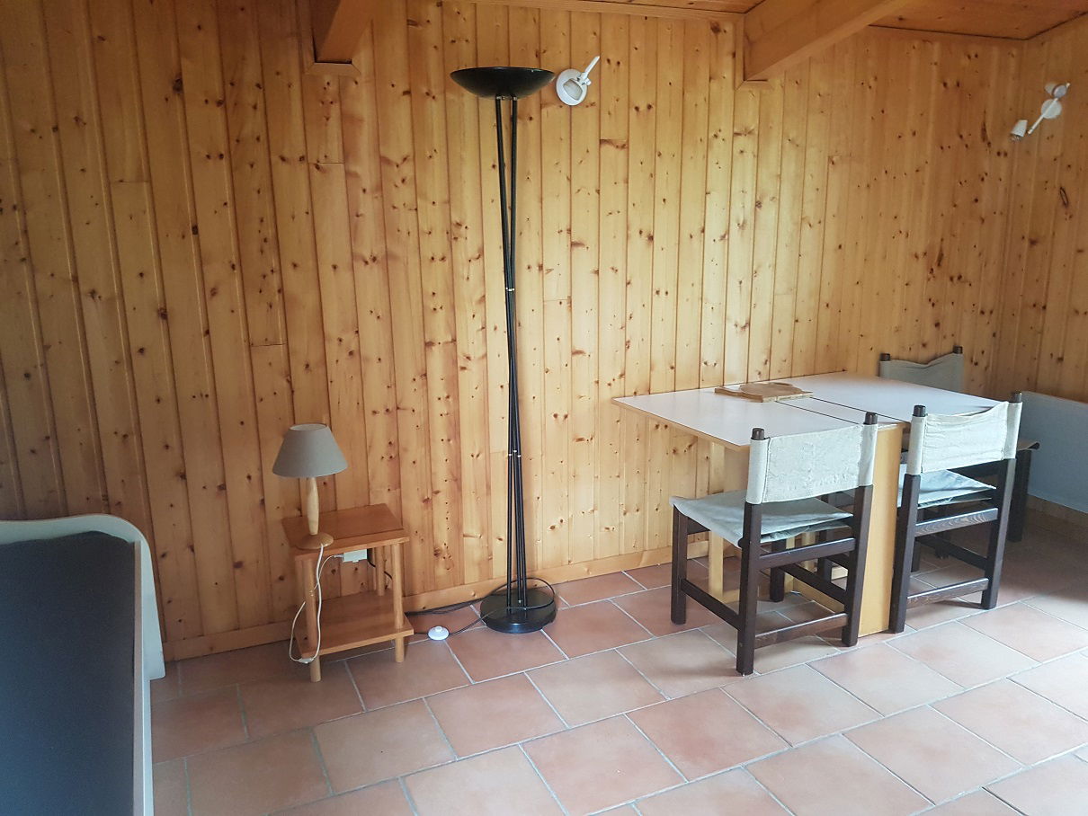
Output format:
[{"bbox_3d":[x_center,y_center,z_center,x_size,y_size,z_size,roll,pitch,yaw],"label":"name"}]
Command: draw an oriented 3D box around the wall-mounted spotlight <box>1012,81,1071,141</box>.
[{"bbox_3d":[2.210,-1.313,3.628,0.115,0.219,0.202,-7,15,-23],"label":"wall-mounted spotlight"}]

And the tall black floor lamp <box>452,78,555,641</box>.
[{"bbox_3d":[-0.109,-0.145,2.804,0.330,1.870,0.330,-1,13,0],"label":"tall black floor lamp"}]

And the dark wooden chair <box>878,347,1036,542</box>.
[{"bbox_3d":[1.809,0.175,3.631,0.489,0.814,0.425,-7,15,-23],"label":"dark wooden chair"}]

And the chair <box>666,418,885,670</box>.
[{"bbox_3d":[0.755,0.393,2.778,0.485,0.814,0.425,-7,15,-23],"label":"chair"}]

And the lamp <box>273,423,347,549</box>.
[{"bbox_3d":[-0.702,0.243,2.488,0.217,0.371,0.217,-7,15,-23],"label":"lamp"}]

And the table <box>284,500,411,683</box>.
[{"bbox_3d":[-0.651,0.612,2.716,0.350,0.454,0.337,-7,15,-23],"label":"table"}]

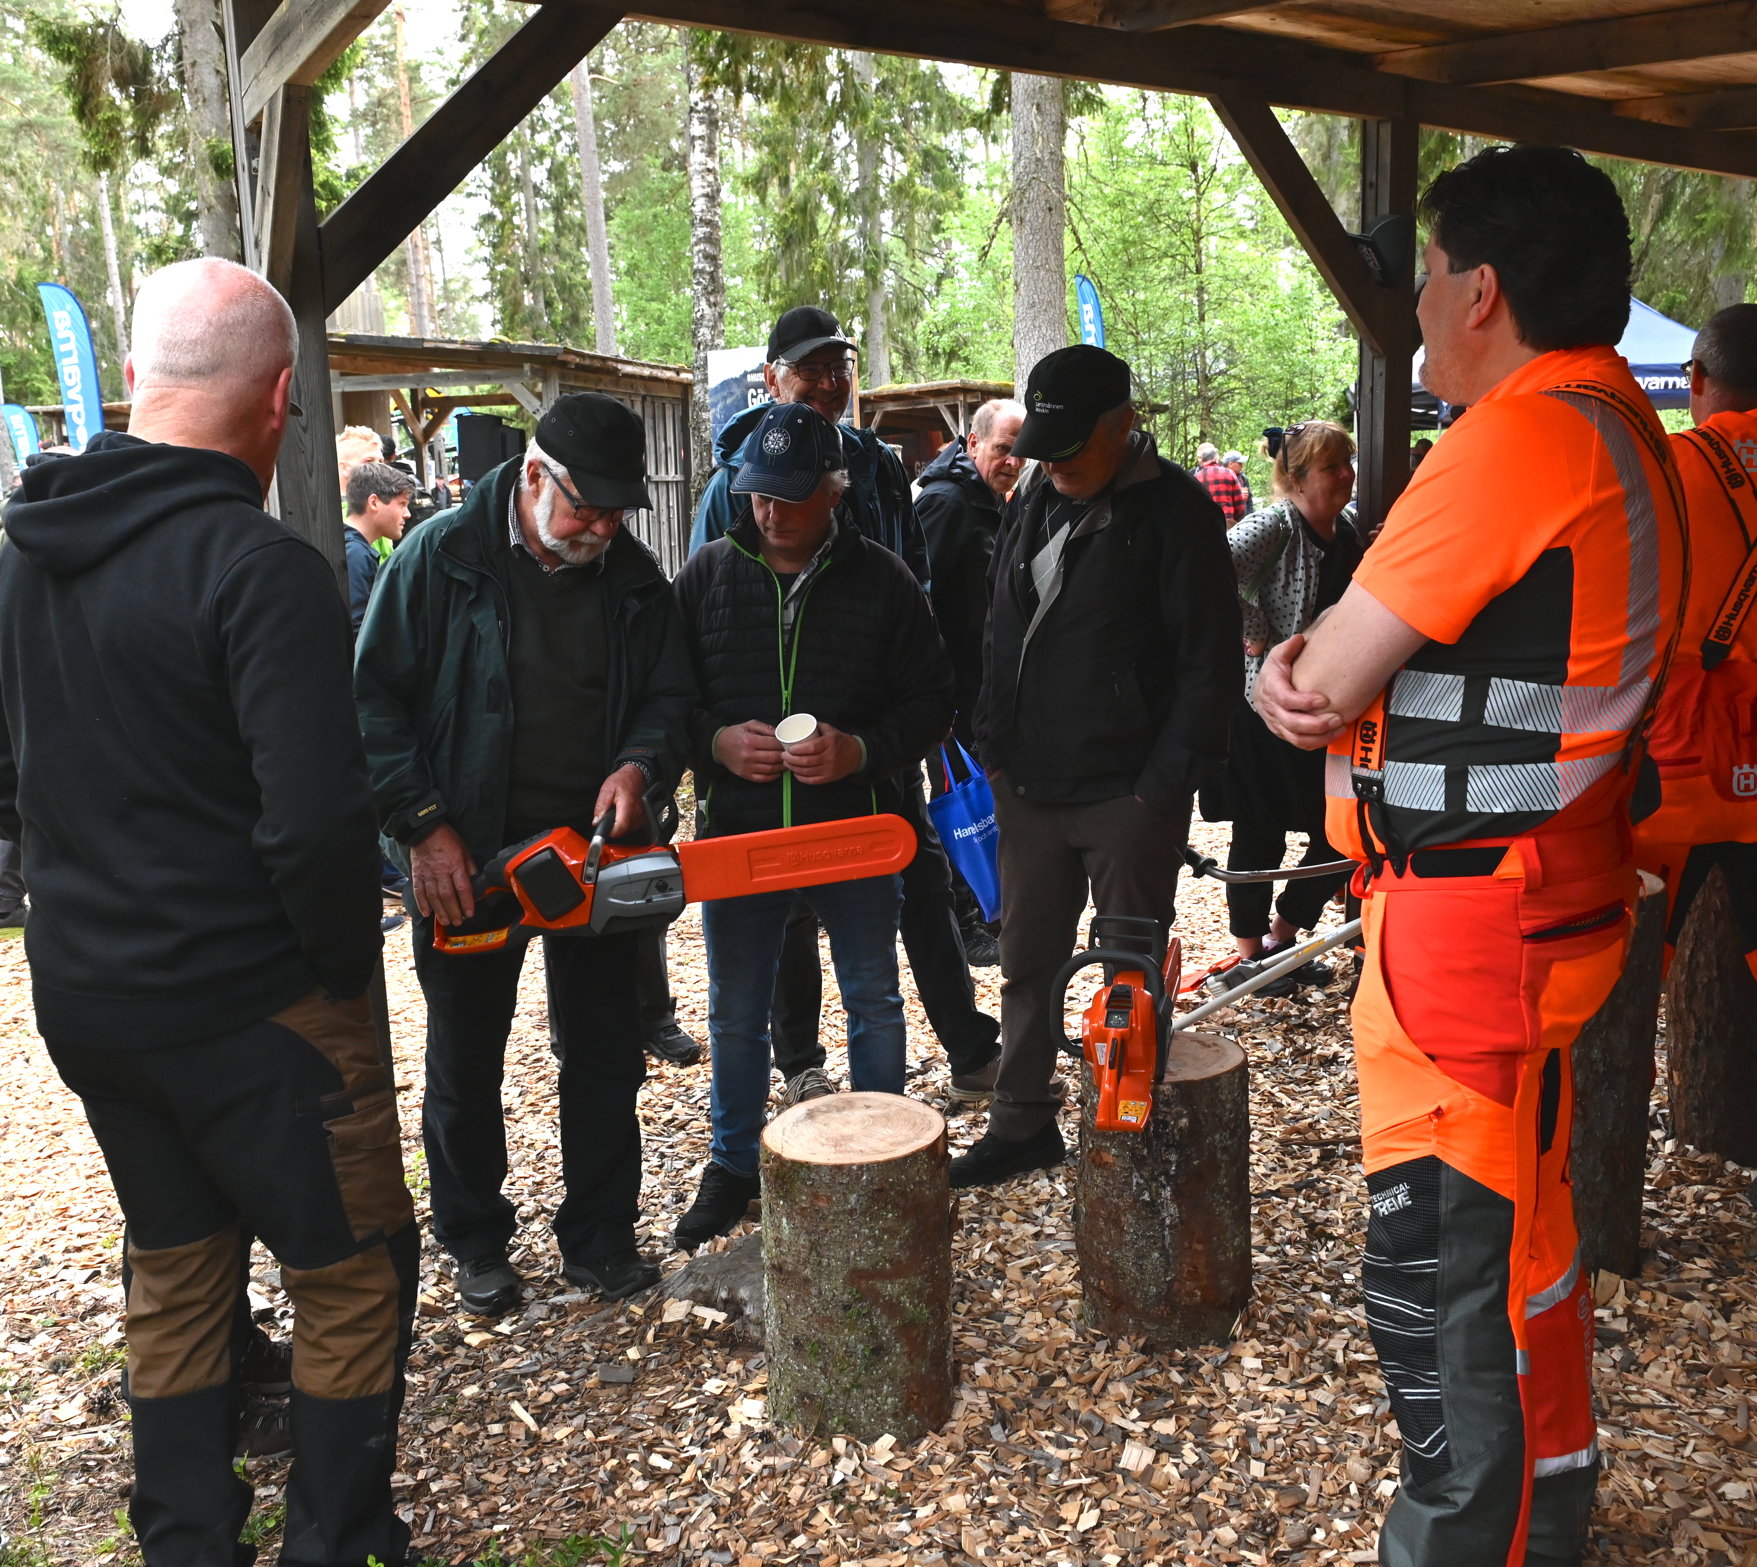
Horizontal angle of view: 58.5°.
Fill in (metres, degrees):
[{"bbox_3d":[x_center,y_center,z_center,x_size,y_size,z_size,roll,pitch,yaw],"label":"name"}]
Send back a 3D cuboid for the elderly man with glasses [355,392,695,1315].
[{"bbox_3d":[-0.631,0.143,2.794,0.620,1.637,0.500,-5,11,-21],"label":"elderly man with glasses"}]

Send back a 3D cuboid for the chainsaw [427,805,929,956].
[{"bbox_3d":[-0.346,0.114,2.600,0.810,0.250,0.230,-8,7,7],"label":"chainsaw"}]

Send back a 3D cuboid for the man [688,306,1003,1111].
[{"bbox_3d":[-0.095,-0.164,3.751,0.680,1.875,0.480,-4,10,-14],"label":"man"}]

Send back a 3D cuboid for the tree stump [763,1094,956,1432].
[{"bbox_3d":[-0.041,0.773,2.544,0.308,0.445,0.308,-2,10,-2],"label":"tree stump"}]

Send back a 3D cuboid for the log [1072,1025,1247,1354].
[{"bbox_3d":[0.504,0.706,2.776,0.304,0.466,0.304,0,10,10],"label":"log"}]

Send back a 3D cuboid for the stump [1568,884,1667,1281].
[{"bbox_3d":[1.323,0.545,2.946,0.300,0.677,0.300,3,11,25],"label":"stump"}]

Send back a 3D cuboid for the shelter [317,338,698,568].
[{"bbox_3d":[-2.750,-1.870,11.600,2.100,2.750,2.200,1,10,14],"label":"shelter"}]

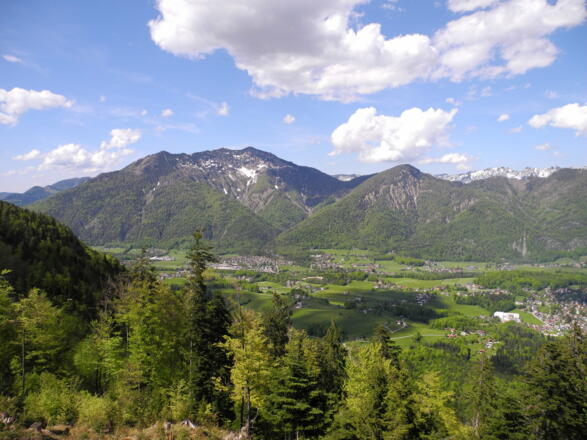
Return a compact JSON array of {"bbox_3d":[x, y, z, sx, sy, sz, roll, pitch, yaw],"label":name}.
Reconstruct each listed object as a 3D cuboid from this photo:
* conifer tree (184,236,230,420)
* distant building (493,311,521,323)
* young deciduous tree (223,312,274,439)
[{"bbox_3d":[-7.609,9.157,42.000,4.000,16.400,4.000,0,1,0],"label":"conifer tree"},{"bbox_3d":[560.881,256.214,1250.000,50.000,17.000,45.000,0,1,0],"label":"distant building"},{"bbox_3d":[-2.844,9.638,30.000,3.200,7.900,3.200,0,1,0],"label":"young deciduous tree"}]

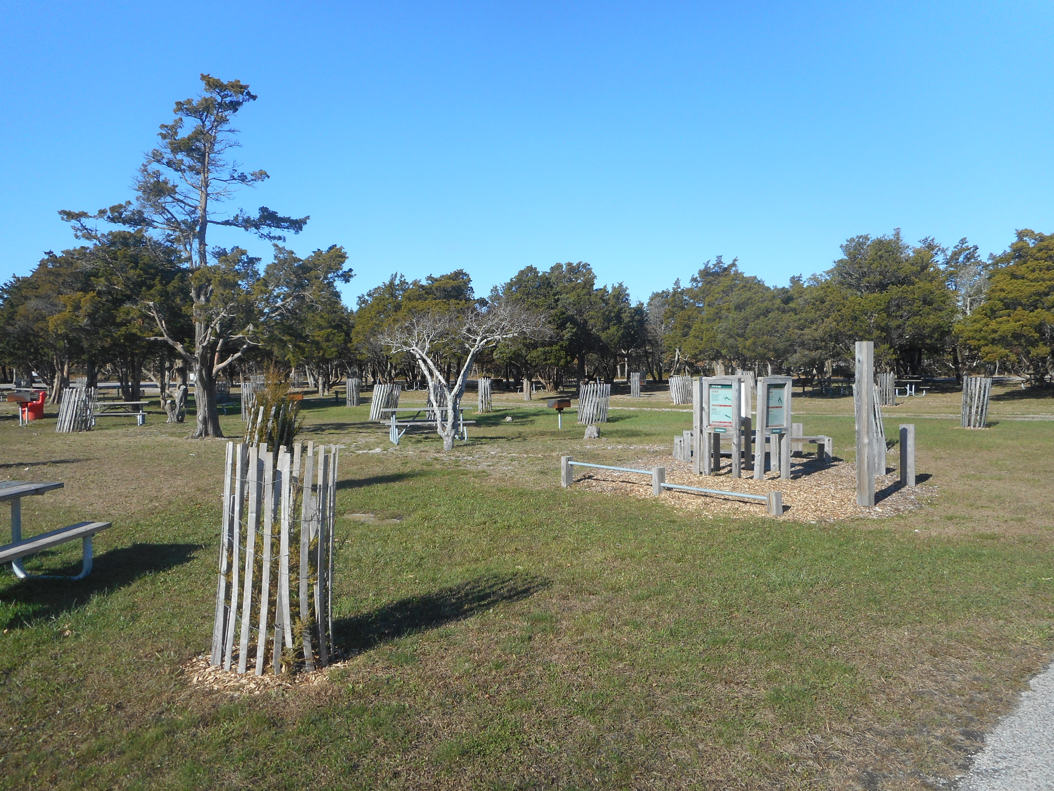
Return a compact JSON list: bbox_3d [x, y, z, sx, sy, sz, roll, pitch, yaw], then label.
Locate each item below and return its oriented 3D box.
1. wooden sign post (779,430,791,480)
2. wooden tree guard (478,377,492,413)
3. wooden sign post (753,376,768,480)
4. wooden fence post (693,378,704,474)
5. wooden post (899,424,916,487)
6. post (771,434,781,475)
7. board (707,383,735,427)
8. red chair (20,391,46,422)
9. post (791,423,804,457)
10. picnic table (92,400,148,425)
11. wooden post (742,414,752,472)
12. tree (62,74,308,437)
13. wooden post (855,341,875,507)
[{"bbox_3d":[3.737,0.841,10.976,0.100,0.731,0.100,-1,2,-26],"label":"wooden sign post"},{"bbox_3d":[-1.517,-0.015,27.500,0.500,1.250,0.500,-1,2,0],"label":"wooden tree guard"},{"bbox_3d":[3.334,0.469,10.849,0.100,1.449,0.100,0,2,-28],"label":"wooden sign post"},{"bbox_3d":[2.559,0.456,11.407,0.100,1.465,0.100,1,3,37],"label":"wooden fence post"},{"bbox_3d":[5.054,0.791,10.107,0.140,0.820,0.140,-2,2,-17],"label":"wooden post"},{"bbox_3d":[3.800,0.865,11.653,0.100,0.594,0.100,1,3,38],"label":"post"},{"bbox_3d":[2.863,0.151,11.200,0.370,0.640,0.050,1,3,37],"label":"board"},{"bbox_3d":[-17.890,0.382,27.600,0.700,1.040,0.680,0,2,35],"label":"red chair"},{"bbox_3d":[4.804,0.785,13.527,0.145,0.590,0.145,-3,3,-43],"label":"post"},{"bbox_3d":[-13.387,0.600,25.000,1.830,0.760,1.450,-2,2,-19],"label":"picnic table"},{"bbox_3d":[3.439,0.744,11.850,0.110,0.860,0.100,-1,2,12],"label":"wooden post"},{"bbox_3d":[-8.900,-3.652,19.800,5.900,9.400,5.400,-2,2,-18],"label":"tree"},{"bbox_3d":[3.907,0.323,8.774,0.143,1.886,0.143,-3,3,-34],"label":"wooden post"}]

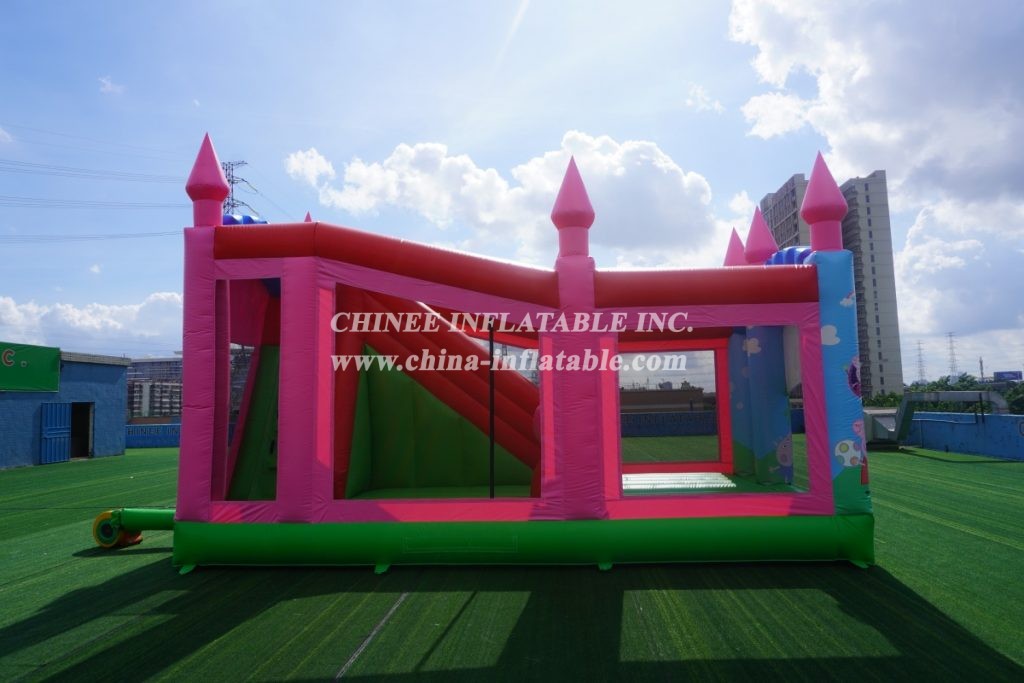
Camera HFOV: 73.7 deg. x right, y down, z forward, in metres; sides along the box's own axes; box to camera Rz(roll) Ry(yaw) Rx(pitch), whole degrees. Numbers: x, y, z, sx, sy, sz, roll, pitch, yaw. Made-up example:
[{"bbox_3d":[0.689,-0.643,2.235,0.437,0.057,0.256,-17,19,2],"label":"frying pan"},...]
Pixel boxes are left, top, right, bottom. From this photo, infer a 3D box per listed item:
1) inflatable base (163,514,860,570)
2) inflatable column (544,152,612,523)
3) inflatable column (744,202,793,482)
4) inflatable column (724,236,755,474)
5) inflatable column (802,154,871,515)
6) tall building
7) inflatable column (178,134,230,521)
[{"bbox_3d":[0.119,2.170,8.674,7.050,0.470,3.700,-1,-6,2],"label":"inflatable base"},{"bbox_3d":[0.776,-0.131,8.116,0.604,4.267,0.549,-1,-5,3],"label":"inflatable column"},{"bbox_3d":[3.432,0.025,9.158,0.460,3.780,0.450,-1,-6,2],"label":"inflatable column"},{"bbox_3d":[3.452,0.120,10.236,0.450,3.780,0.450,-1,-6,2],"label":"inflatable column"},{"bbox_3d":[3.339,-0.163,7.114,0.470,3.780,0.450,-1,-6,2],"label":"inflatable column"},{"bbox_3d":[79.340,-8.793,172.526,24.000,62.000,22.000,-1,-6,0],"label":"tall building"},{"bbox_3d":[-3.347,-0.220,7.426,0.450,4.220,0.450,-1,-6,2],"label":"inflatable column"}]

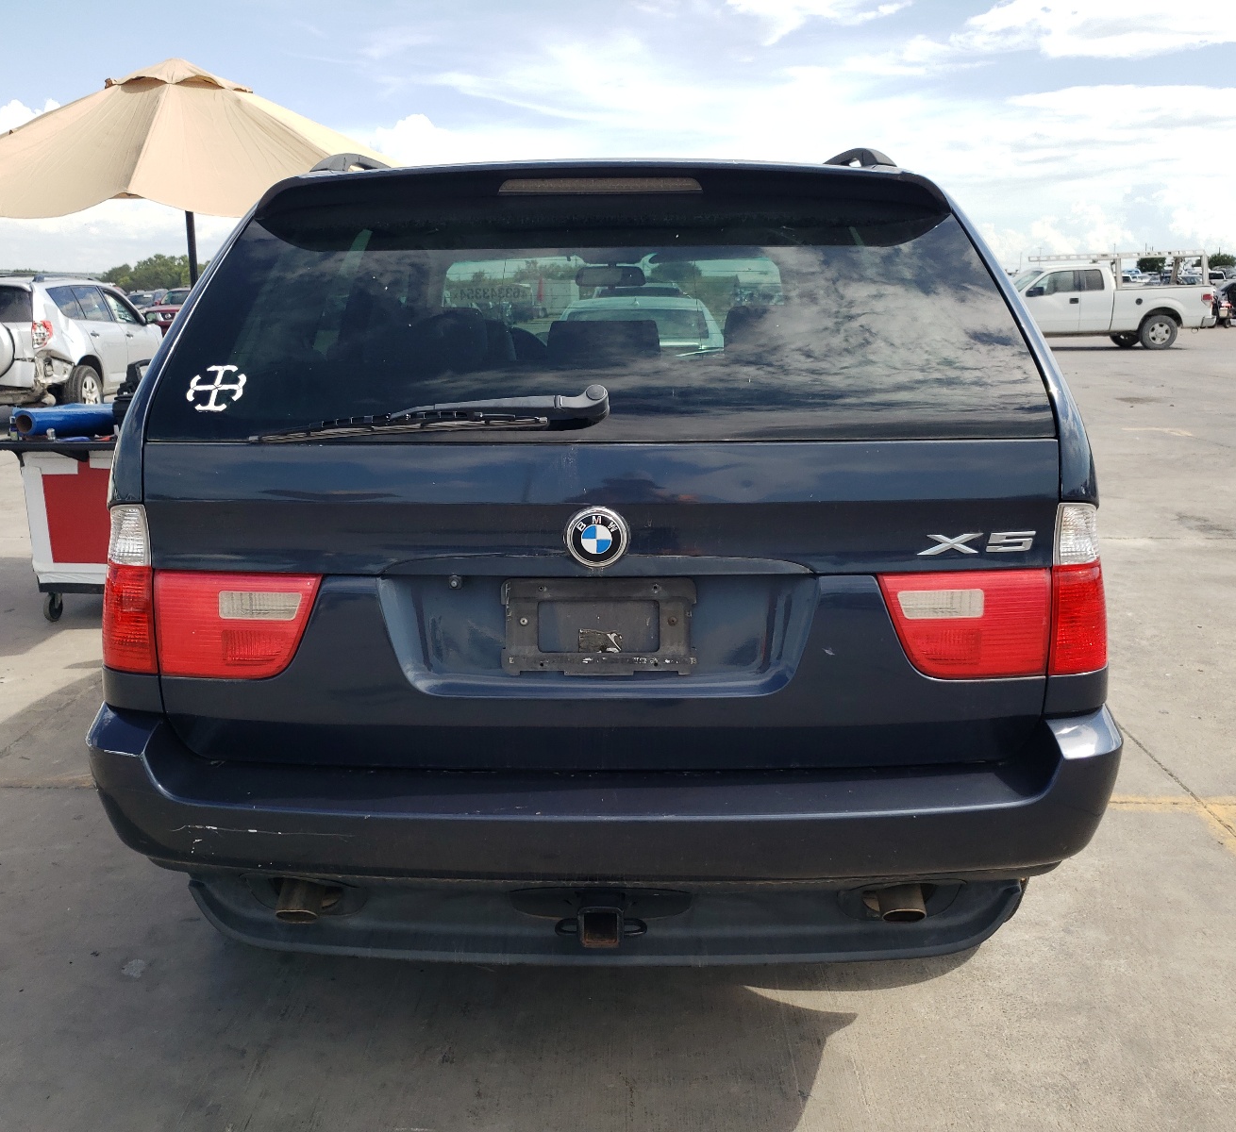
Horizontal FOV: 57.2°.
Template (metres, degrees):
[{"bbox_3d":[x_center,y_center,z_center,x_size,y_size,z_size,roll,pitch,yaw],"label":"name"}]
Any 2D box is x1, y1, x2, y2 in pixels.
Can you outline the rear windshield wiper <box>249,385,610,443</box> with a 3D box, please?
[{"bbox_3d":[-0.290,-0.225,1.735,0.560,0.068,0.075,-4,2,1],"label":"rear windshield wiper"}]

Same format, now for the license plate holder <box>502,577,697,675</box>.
[{"bbox_3d":[-0.028,0.094,1.762,0.305,0.155,0.025,0,10,1],"label":"license plate holder"}]

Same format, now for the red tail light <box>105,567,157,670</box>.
[{"bbox_3d":[-0.784,0.087,1.835,0.140,0.190,0.170,0,14,1],"label":"red tail light"}]

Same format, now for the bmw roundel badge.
[{"bbox_3d":[-0.031,-0.044,1.713,0.092,0.092,0.015,0,9,1],"label":"bmw roundel badge"}]

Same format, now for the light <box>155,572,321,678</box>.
[{"bbox_3d":[-0.571,0.086,1.754,0.265,0.170,0.075,1,9,8],"label":"light"}]

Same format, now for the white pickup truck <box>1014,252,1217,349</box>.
[{"bbox_3d":[10.789,-6.149,26.421,5.900,2.200,2.050,0,14,1],"label":"white pickup truck"}]

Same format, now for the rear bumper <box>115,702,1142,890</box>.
[{"bbox_3d":[-0.022,0.346,1.946,1.800,0.240,0.460,0,14,1],"label":"rear bumper"}]

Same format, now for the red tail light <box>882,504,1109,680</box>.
[{"bbox_3d":[0.618,0.030,1.820,0.430,0.265,0.200,0,14,1],"label":"red tail light"}]

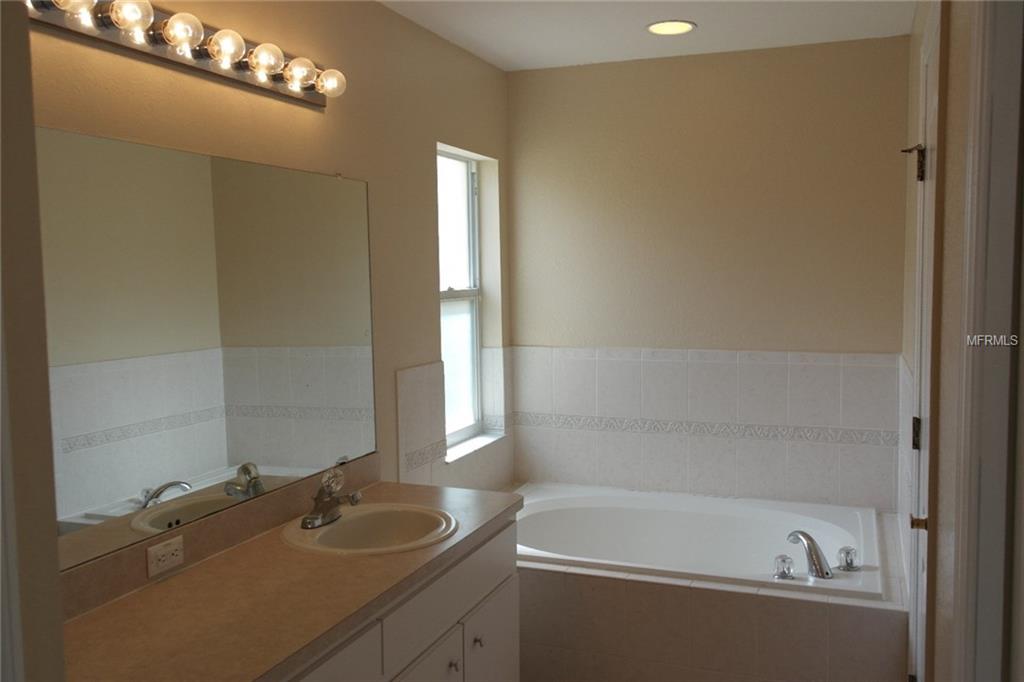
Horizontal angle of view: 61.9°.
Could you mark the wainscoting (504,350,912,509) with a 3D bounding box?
[{"bbox_3d":[0.769,0.353,3.663,1.628,0.634,0.020,1,5,22],"label":"wainscoting"}]

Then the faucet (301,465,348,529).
[{"bbox_3d":[-0.477,0.424,2.323,0.150,0.138,0.155,1,5,22],"label":"faucet"}]

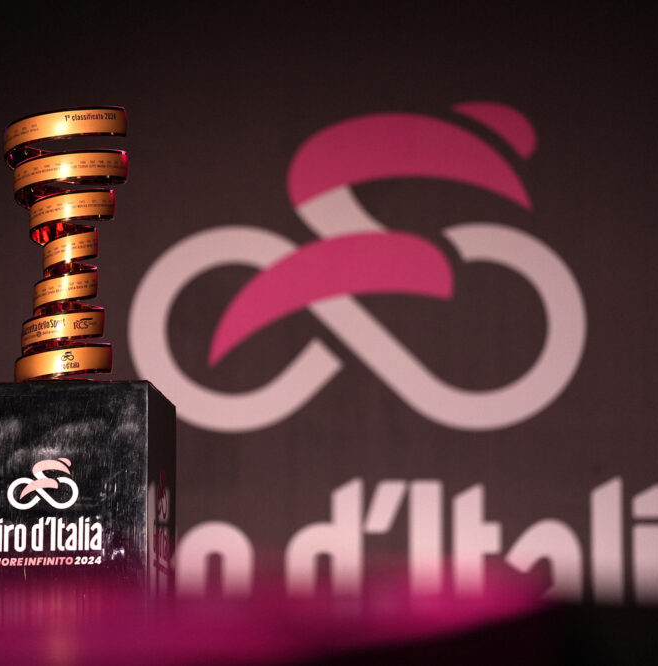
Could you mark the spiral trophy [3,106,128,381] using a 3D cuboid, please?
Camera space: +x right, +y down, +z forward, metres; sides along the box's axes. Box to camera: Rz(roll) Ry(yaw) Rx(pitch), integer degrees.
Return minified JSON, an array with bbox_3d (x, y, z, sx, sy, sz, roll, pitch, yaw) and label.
[{"bbox_3d":[-0.493,-0.152,9.600,0.228,0.538,0.226,0,-7,-4],"label":"spiral trophy"}]

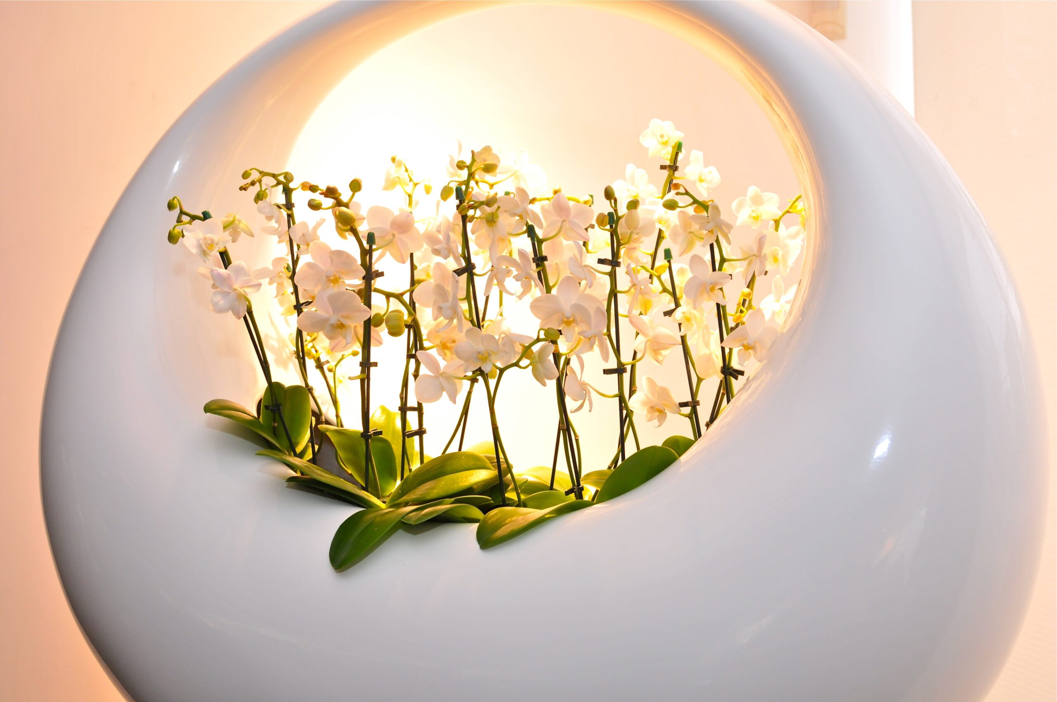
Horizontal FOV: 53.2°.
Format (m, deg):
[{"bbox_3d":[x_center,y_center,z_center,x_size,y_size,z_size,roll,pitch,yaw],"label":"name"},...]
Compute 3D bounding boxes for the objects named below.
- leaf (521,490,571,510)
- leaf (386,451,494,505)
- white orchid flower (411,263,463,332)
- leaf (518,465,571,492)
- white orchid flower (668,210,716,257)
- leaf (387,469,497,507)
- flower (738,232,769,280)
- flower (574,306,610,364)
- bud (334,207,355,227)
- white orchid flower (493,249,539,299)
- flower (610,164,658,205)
[{"bbox_3d":[0.019,0.162,1.140,0.050,0.025,0.085,0,6,39],"label":"leaf"},{"bbox_3d":[-0.079,0.114,0.940,0.096,0.042,0.060,-1,2,-9],"label":"leaf"},{"bbox_3d":[-0.082,-0.049,0.970,0.029,0.061,0.052,-7,5,-34],"label":"white orchid flower"},{"bbox_3d":[0.016,0.127,1.050,0.056,0.026,0.050,-1,2,0],"label":"leaf"},{"bbox_3d":[0.158,-0.114,1.030,0.045,0.045,0.023,-1,0,-18],"label":"white orchid flower"},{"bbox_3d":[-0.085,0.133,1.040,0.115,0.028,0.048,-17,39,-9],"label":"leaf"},{"bbox_3d":[0.252,-0.106,1.180,0.025,0.053,0.048,2,0,-41],"label":"flower"},{"bbox_3d":[0.057,-0.016,0.950,0.030,0.052,0.050,-8,3,-25],"label":"flower"},{"bbox_3d":[-0.184,-0.135,1.060,0.018,0.021,0.018,-36,12,-8],"label":"bud"},{"bbox_3d":[-0.014,-0.083,1.130,0.058,0.055,0.033,-5,8,39],"label":"white orchid flower"},{"bbox_3d":[0.129,-0.200,1.280,0.057,0.053,0.026,-2,7,-9],"label":"flower"}]

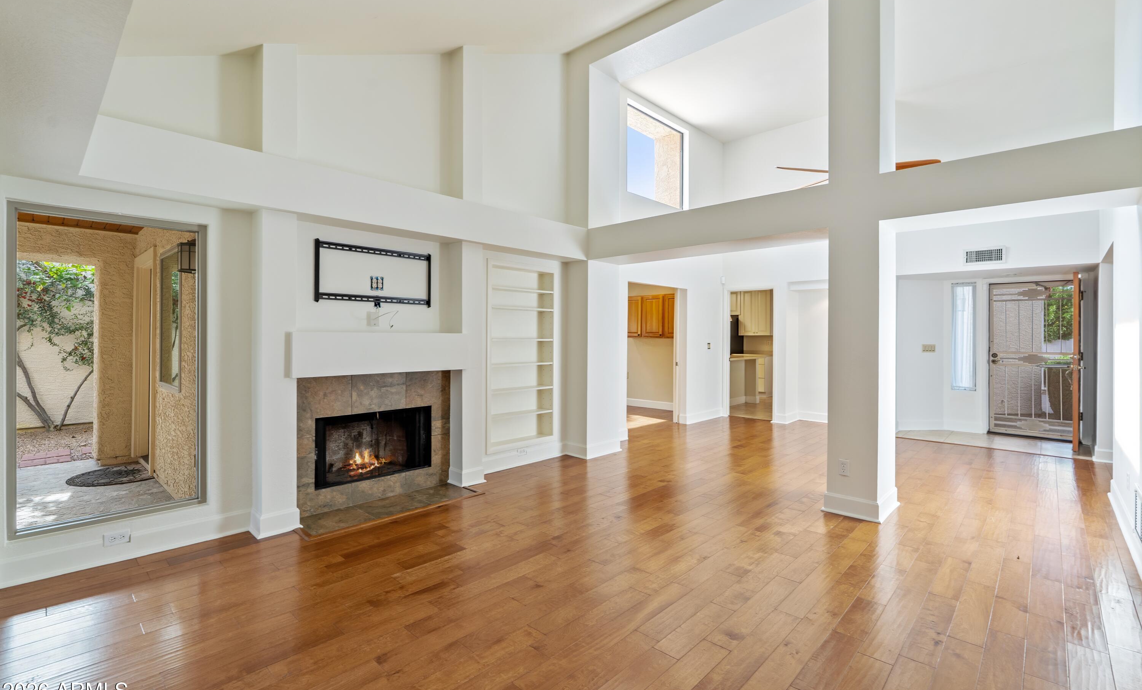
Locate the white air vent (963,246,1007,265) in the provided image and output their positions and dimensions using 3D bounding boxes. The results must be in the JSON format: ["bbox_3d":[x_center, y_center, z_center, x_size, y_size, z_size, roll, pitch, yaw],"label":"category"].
[{"bbox_3d":[4.914,-1.059,6.034,0.398,0.190,0.025,1,1,43],"label":"white air vent"}]

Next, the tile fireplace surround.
[{"bbox_3d":[-1.517,0.714,4.025,0.057,1.015,1.280,1,1,43],"label":"tile fireplace surround"}]

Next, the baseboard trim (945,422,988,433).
[{"bbox_3d":[5.516,1.151,7.107,0.460,0.130,0.020,1,1,43],"label":"baseboard trim"}]

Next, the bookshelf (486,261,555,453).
[{"bbox_3d":[-0.561,0.118,5.231,0.290,1.850,0.945,1,1,43],"label":"bookshelf"}]

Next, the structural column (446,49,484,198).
[{"bbox_3d":[-0.920,-1.917,4.467,0.205,1.390,0.205,1,1,43],"label":"structural column"}]

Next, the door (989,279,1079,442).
[{"bbox_3d":[6.060,0.191,6.675,0.890,2.030,0.045,1,1,43],"label":"door"}]

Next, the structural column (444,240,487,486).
[{"bbox_3d":[-0.927,0.165,4.495,0.220,2.105,0.232,1,1,43],"label":"structural column"}]

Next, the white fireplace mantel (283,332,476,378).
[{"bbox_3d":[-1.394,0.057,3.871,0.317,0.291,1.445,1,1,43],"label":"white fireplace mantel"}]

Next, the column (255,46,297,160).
[{"bbox_3d":[-1.963,-1.596,3.372,0.205,0.770,0.206,1,1,43],"label":"column"}]

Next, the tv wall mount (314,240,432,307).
[{"bbox_3d":[-1.521,-0.540,3.984,0.042,0.453,0.935,1,1,43],"label":"tv wall mount"}]

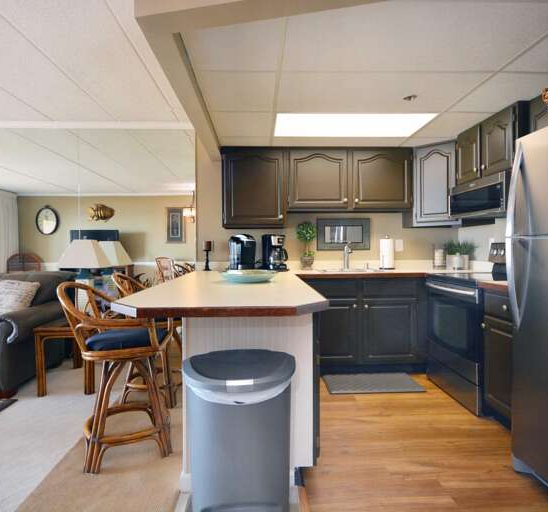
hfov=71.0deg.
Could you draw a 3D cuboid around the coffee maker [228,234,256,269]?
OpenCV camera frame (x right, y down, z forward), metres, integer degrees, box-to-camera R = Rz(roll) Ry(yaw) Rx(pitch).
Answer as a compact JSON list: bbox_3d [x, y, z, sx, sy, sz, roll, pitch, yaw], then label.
[{"bbox_3d":[-0.312,-0.024,3.762,0.255,0.345,0.300,0,1,-14],"label":"coffee maker"}]

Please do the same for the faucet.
[{"bbox_3d":[0.711,0.003,3.711,0.075,0.275,0.200,0,1,-2],"label":"faucet"}]

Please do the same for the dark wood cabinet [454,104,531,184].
[{"bbox_3d":[1.785,-0.822,2.983,0.370,0.435,0.750,0,1,-2],"label":"dark wood cabinet"}]

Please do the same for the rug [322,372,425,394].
[{"bbox_3d":[0.834,1.077,3.290,0.760,0.014,0.455,0,1,-2],"label":"rug"}]

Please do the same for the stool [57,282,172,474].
[{"bbox_3d":[-0.846,0.615,2.111,0.540,0.950,0.520,-1,1,-22],"label":"stool"}]

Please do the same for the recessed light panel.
[{"bbox_3d":[0.610,-1.055,3.114,1.190,0.030,0.585,0,1,-2],"label":"recessed light panel"}]

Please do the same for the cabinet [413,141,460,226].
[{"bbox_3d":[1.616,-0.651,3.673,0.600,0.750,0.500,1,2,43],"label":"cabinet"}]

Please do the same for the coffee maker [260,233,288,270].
[{"bbox_3d":[-0.007,-0.029,3.663,0.215,0.345,0.180,0,1,28],"label":"coffee maker"}]

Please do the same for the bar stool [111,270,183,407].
[{"bbox_3d":[-0.898,0.603,2.892,0.580,0.970,0.550,0,1,-7],"label":"bar stool"}]

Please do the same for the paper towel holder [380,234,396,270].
[{"bbox_3d":[1.153,-0.028,3.911,0.155,0.348,0.155,0,1,-2],"label":"paper towel holder"}]

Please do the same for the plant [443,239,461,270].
[{"bbox_3d":[1.794,-0.007,3.893,0.170,0.310,0.170,0,1,-2],"label":"plant"}]

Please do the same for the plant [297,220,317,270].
[{"bbox_3d":[0.309,-0.094,3.744,0.190,0.470,0.190,0,1,-2],"label":"plant"}]

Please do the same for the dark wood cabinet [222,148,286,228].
[{"bbox_3d":[-0.191,-0.658,3.815,0.620,0.765,0.325,0,1,-2],"label":"dark wood cabinet"}]

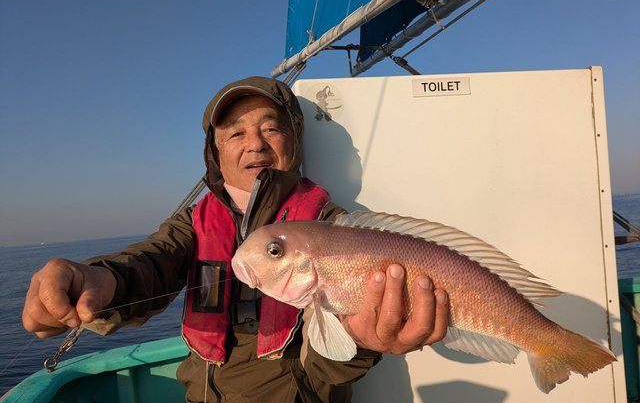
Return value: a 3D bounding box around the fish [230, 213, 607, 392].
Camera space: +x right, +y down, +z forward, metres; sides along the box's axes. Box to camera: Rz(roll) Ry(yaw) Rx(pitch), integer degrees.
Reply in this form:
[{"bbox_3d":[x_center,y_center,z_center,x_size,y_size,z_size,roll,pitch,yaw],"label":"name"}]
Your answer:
[{"bbox_3d":[0.118,0.115,0.510,0.436,0.180,0.065,17,0,0],"label":"fish"}]

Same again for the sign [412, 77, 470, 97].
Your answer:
[{"bbox_3d":[0.308,-0.288,1.170,0.146,0.045,0.006,-2,-3,-5],"label":"sign"}]

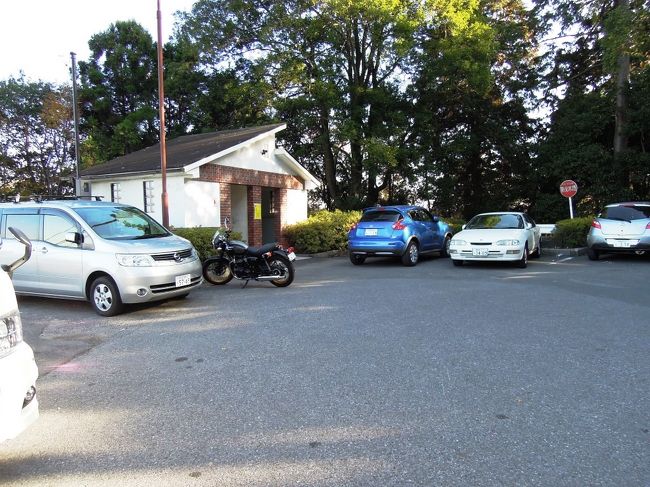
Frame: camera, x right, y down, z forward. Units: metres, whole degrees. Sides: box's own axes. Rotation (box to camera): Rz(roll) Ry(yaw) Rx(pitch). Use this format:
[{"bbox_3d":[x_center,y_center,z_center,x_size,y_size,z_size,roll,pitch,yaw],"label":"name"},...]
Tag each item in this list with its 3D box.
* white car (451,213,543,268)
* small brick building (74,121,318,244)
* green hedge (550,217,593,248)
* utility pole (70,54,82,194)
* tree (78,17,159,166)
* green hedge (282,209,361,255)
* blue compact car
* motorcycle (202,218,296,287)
[{"bbox_3d":[4.753,-0.173,12.189,1.690,1.310,4.300,1,4,33],"label":"white car"},{"bbox_3d":[-3.461,-1.478,13.675,4.100,4.170,6.500,1,4,26],"label":"small brick building"},{"bbox_3d":[7.692,-0.374,14.082,1.500,1.050,2.200,1,4,29],"label":"green hedge"},{"bbox_3d":[-6.204,-1.979,11.342,0.130,5.690,0.130,-3,4,-30],"label":"utility pole"},{"bbox_3d":[-10.609,-5.633,22.778,4.600,11.400,4.600,-3,4,-24],"label":"tree"},{"bbox_3d":[0.039,-0.386,15.468,3.000,1.500,1.400,0,4,13],"label":"green hedge"},{"bbox_3d":[2.295,-0.294,13.033,1.765,1.565,4.135,1,5,35],"label":"blue compact car"},{"bbox_3d":[-1.566,0.234,9.293,2.150,1.300,0.850,0,4,17],"label":"motorcycle"}]

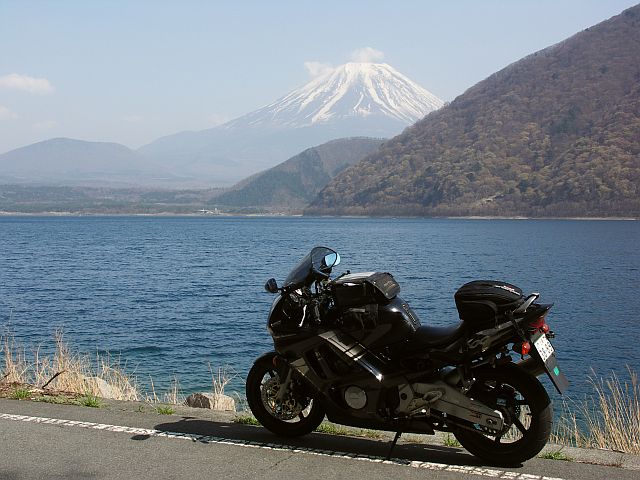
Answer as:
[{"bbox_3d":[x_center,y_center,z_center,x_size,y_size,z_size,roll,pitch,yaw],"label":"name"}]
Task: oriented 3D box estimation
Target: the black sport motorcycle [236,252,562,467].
[{"bbox_3d":[0.437,0.716,4.907,2.080,1.210,0.710,1,7,26],"label":"black sport motorcycle"}]

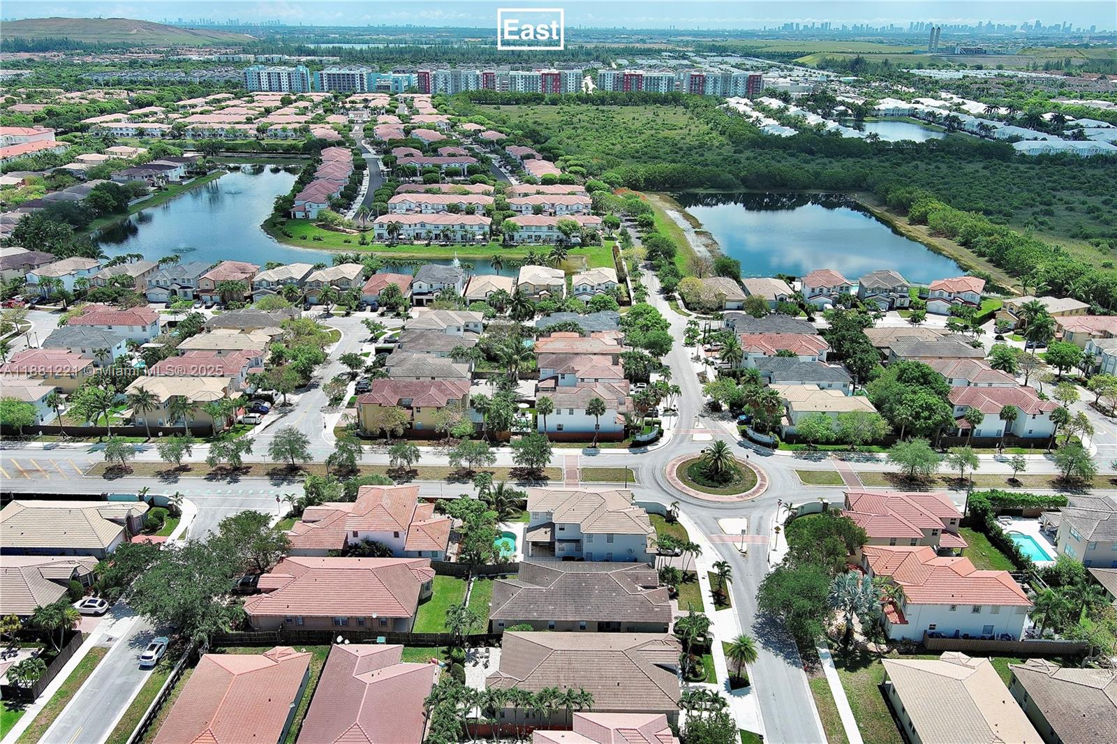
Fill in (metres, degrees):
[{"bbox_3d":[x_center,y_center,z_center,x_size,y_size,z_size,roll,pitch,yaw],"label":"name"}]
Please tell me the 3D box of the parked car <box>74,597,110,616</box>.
[{"bbox_3d":[-63.423,31.847,122.292,4.750,1.430,1.880,1,21,1],"label":"parked car"}]

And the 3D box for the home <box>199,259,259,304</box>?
[{"bbox_3d":[-95.528,-27.156,262.115,13.330,8.330,23.810,0,21,-2],"label":"home"}]

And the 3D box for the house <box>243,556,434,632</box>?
[{"bbox_3d":[-29.330,29.330,123.210,24.230,5.400,13.630,1,21,0],"label":"house"}]

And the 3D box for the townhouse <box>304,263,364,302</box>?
[{"bbox_3d":[-65.540,-26.790,264.210,13.120,7.870,21.500,1,21,0],"label":"townhouse"}]

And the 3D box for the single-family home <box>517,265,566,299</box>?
[{"bbox_3d":[-4.776,-26.410,265.651,13.400,7.700,21.000,1,21,1],"label":"single-family home"}]

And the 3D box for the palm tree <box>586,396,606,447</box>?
[{"bbox_3d":[7.100,9.650,169.190,3.500,9.700,3.500,1,21,0],"label":"palm tree"}]

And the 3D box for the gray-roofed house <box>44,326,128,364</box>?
[{"bbox_3d":[-105.500,-5.840,200.410,18.630,7.750,12.590,0,21,0],"label":"gray-roofed house"}]

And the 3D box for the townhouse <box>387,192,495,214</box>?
[{"bbox_3d":[-46.220,-65.430,354.910,41.590,8.260,16.110,2,21,4],"label":"townhouse"}]

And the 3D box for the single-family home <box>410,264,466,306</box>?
[{"bbox_3d":[-35.110,-26.290,263.740,12.920,7.870,22.210,1,21,0],"label":"single-family home"}]

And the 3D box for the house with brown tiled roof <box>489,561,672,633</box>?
[{"bbox_3d":[2.773,29.504,121.639,23.400,5.500,13.400,1,21,1],"label":"house with brown tiled roof"}]

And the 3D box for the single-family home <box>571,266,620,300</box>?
[{"bbox_3d":[10.720,-25.920,264.140,12.820,7.770,20.490,1,21,0],"label":"single-family home"}]

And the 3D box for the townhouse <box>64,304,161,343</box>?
[{"bbox_3d":[-105.050,-11.480,214.850,18.930,7.850,12.890,0,21,0],"label":"townhouse"}]

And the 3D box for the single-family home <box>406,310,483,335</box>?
[{"bbox_3d":[-27.407,-10.777,221.863,18.190,7.890,14.410,1,21,0],"label":"single-family home"}]

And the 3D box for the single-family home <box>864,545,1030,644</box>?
[{"bbox_3d":[51.172,28.874,120.953,19.180,7.890,13.680,1,21,0],"label":"single-family home"}]

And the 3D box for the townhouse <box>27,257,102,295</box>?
[{"bbox_3d":[-140.070,-27.600,255.690,10.780,7.960,17.520,8,22,18],"label":"townhouse"}]

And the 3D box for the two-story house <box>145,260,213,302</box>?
[{"bbox_3d":[-111.472,-27.327,265.539,13.700,7.800,21.800,0,21,0],"label":"two-story house"}]

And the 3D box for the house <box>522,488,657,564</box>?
[{"bbox_3d":[4.670,21.830,130.880,18.430,7.910,12.790,0,21,0],"label":"house"}]

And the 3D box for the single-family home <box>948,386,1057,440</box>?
[{"bbox_3d":[88.243,7.144,180.860,20.200,7.700,14.400,0,21,0],"label":"single-family home"}]

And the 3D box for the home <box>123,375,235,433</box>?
[{"bbox_3d":[-76.449,5.456,181.606,20.800,7.700,14.000,0,21,0],"label":"home"}]

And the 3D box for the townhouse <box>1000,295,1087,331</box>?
[{"bbox_3d":[130.900,-16.550,242.930,21.000,7.870,13.430,-9,23,-24],"label":"townhouse"}]

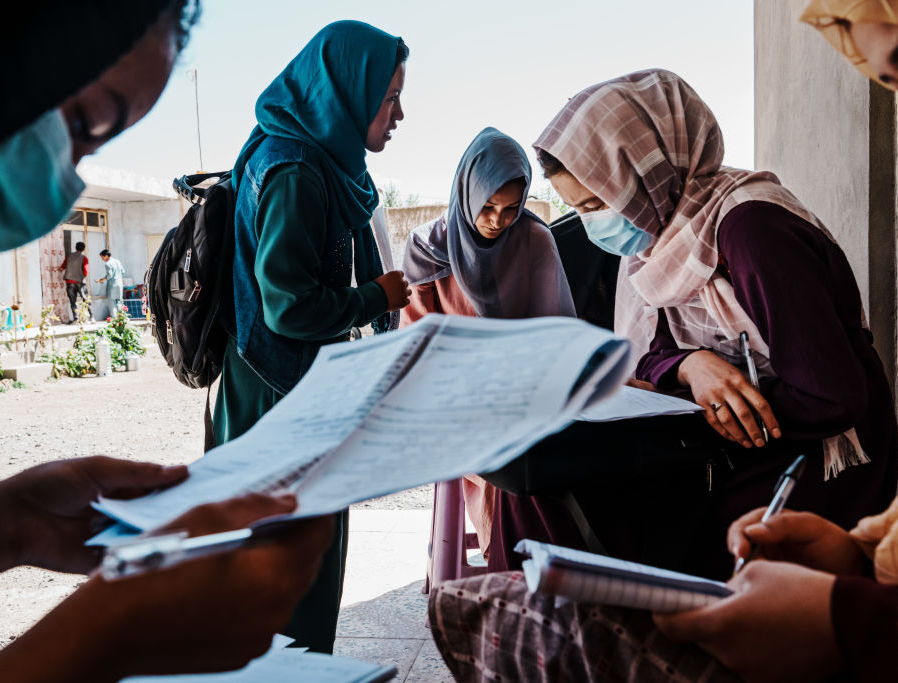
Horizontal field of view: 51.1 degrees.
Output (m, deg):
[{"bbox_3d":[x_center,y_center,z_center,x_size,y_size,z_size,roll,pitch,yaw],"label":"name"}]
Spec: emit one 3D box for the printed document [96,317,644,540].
[{"bbox_3d":[-0.073,0.066,0.780,0.370,0.090,0.265,-13,26,41],"label":"printed document"}]

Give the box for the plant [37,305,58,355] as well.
[{"bbox_3d":[-5.560,-0.166,13.000,0.280,0.680,0.280,-2,3,0],"label":"plant"}]

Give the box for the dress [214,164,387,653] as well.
[{"bbox_3d":[-0.288,0.170,2.033,0.330,1.100,0.450,-2,3,-8],"label":"dress"}]

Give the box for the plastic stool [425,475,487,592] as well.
[{"bbox_3d":[0.090,0.560,2.742,0.350,0.450,0.350,-2,3,0],"label":"plastic stool"}]

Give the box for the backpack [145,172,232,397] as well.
[{"bbox_3d":[-0.536,-0.126,1.970,0.180,0.440,0.300,-2,3,-8],"label":"backpack"}]

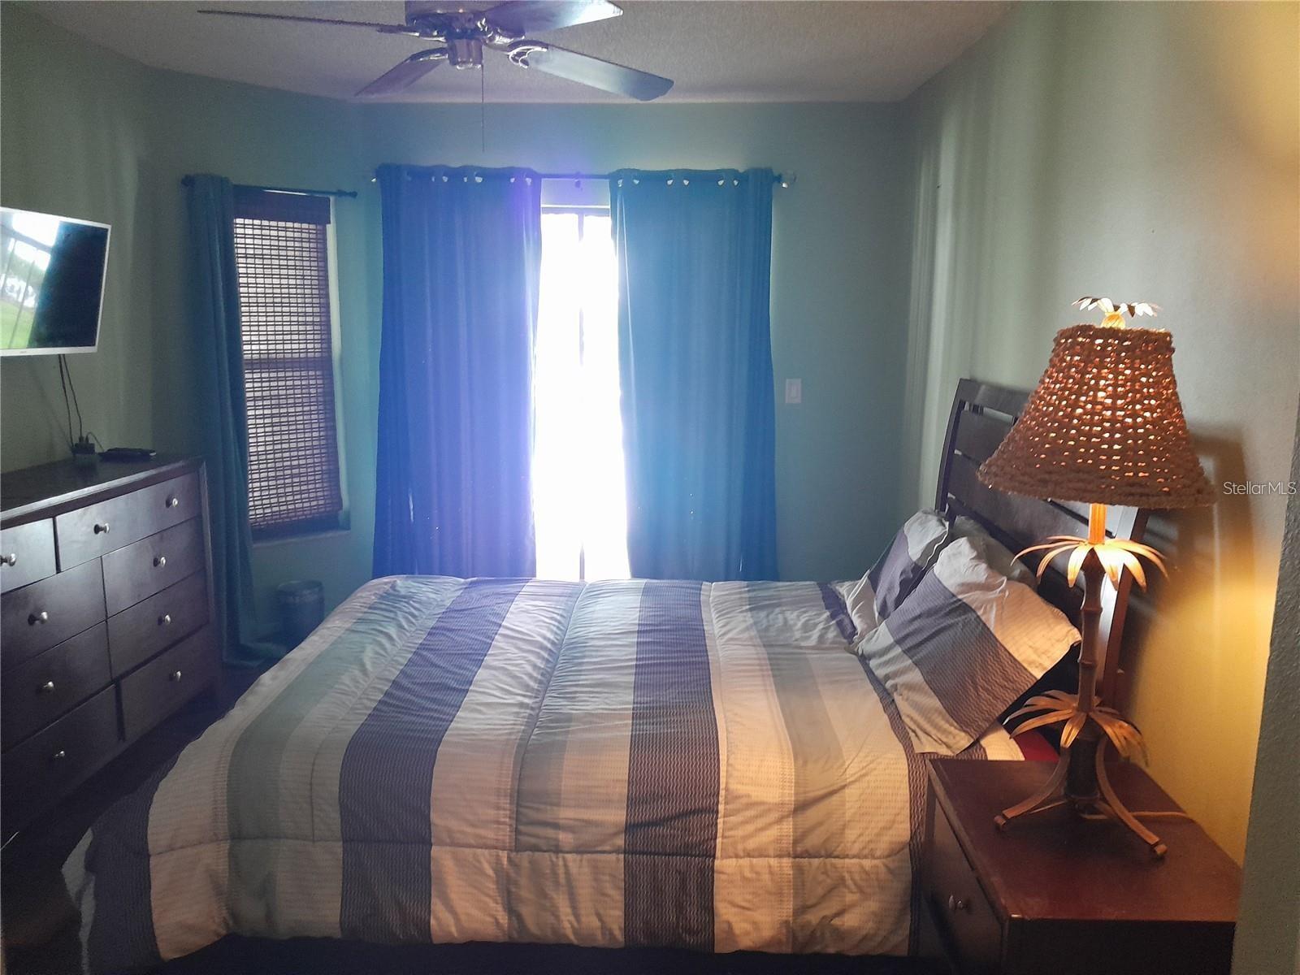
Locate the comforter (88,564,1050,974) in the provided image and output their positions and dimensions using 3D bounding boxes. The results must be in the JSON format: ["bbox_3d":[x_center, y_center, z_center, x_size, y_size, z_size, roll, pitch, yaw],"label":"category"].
[{"bbox_3d":[-0.195,0.628,2.763,1.930,0.450,1.640,0,9,1],"label":"comforter"}]

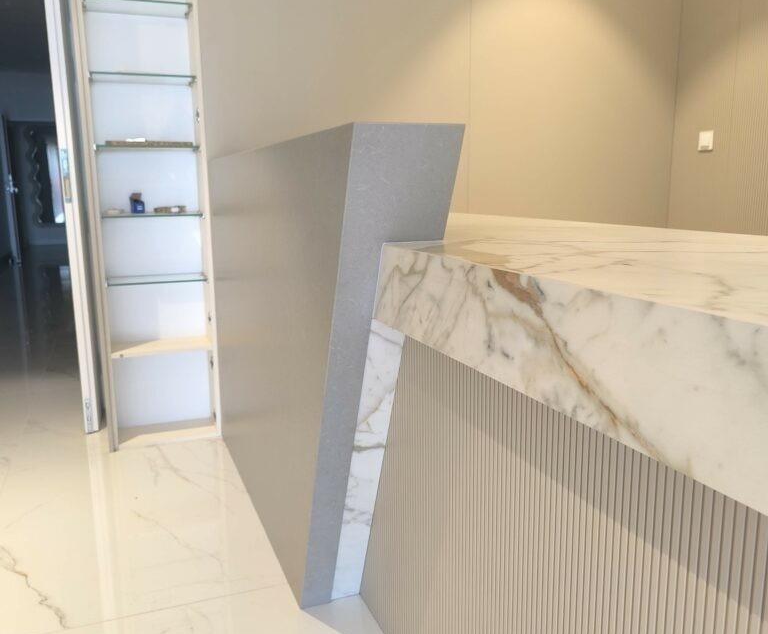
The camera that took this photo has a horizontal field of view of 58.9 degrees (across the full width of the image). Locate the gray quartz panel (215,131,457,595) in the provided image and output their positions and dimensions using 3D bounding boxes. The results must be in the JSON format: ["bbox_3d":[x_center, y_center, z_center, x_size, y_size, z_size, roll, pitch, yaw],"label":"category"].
[{"bbox_3d":[-0.269,0.103,1.954,0.177,1.128,1.787,-5,12,-20],"label":"gray quartz panel"}]

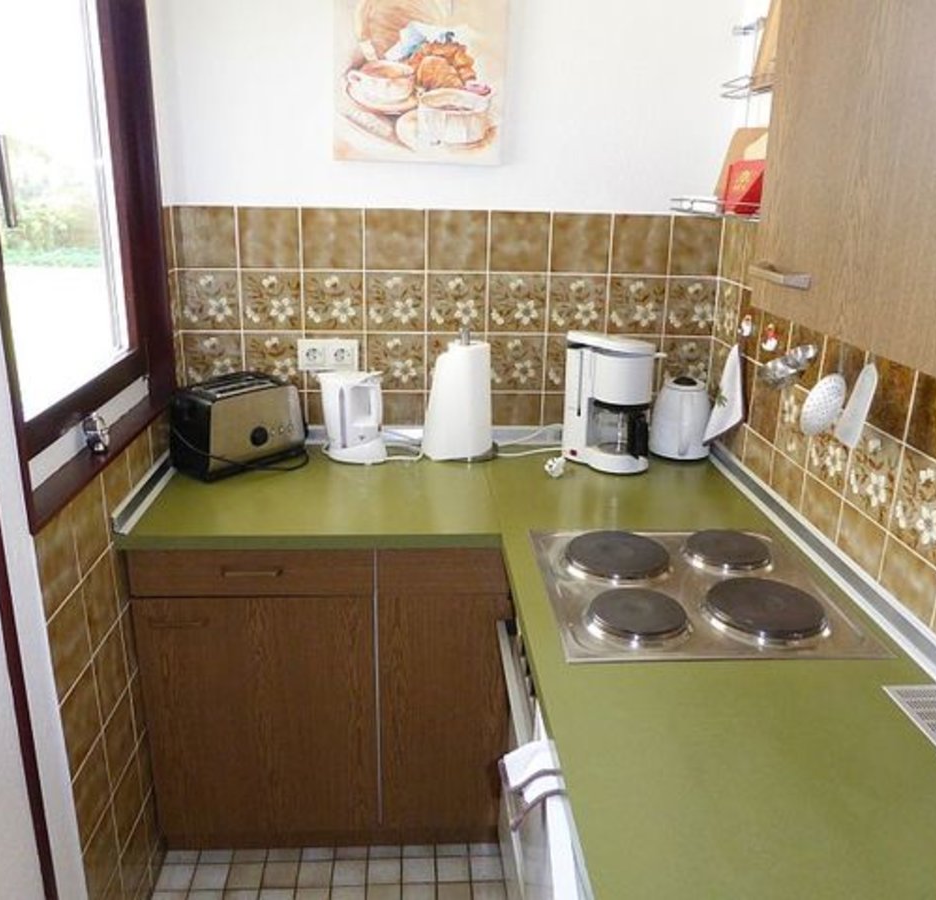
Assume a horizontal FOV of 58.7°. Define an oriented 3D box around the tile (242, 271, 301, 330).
[{"bbox_3d":[-0.483,-0.368,2.060,0.149,0.149,0.012,0,18,-3],"label":"tile"}]

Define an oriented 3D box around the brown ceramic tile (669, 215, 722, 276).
[{"bbox_3d":[0.569,-0.506,2.068,0.130,0.149,0.010,0,18,-4],"label":"brown ceramic tile"}]

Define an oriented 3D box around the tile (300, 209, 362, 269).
[{"bbox_3d":[-0.326,-0.508,2.012,0.149,0.149,0.010,0,18,-4],"label":"tile"}]

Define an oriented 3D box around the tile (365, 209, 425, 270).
[{"bbox_3d":[-0.176,-0.511,2.025,0.150,0.150,0.010,0,18,-4],"label":"tile"}]

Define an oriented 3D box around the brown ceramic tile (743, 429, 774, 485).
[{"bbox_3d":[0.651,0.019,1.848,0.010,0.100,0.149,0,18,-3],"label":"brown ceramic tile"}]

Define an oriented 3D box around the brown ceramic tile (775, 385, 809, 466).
[{"bbox_3d":[0.680,-0.055,1.709,0.012,0.149,0.149,0,18,-3],"label":"brown ceramic tile"}]

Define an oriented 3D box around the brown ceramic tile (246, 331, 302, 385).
[{"bbox_3d":[-0.486,-0.224,2.107,0.149,0.149,0.012,0,18,-3],"label":"brown ceramic tile"}]

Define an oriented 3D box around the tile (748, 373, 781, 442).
[{"bbox_3d":[0.655,-0.103,1.819,0.010,0.149,0.149,0,18,-4],"label":"tile"}]

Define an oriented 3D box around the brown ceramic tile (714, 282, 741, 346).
[{"bbox_3d":[0.640,-0.337,2.047,0.010,0.149,0.142,0,18,-3],"label":"brown ceramic tile"}]

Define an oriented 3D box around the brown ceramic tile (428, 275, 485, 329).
[{"bbox_3d":[-0.027,-0.365,2.077,0.149,0.149,0.010,0,18,-4],"label":"brown ceramic tile"}]

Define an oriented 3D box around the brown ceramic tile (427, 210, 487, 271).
[{"bbox_3d":[-0.025,-0.510,2.040,0.149,0.147,0.012,0,18,-3],"label":"brown ceramic tile"}]

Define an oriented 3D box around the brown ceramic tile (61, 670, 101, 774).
[{"bbox_3d":[-0.666,0.462,1.432,0.010,0.150,0.143,0,18,-4],"label":"brown ceramic tile"}]

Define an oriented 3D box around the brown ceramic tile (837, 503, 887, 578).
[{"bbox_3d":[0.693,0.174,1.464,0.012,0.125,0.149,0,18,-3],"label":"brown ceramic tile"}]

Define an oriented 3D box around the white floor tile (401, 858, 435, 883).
[{"bbox_3d":[-0.111,0.950,1.870,0.073,0.010,0.073,0,18,-3],"label":"white floor tile"}]

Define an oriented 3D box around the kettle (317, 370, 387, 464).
[{"bbox_3d":[-0.276,-0.086,2.016,0.200,0.200,0.155,13,21,32],"label":"kettle"}]

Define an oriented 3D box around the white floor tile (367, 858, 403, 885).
[{"bbox_3d":[-0.188,0.956,1.877,0.074,0.010,0.074,0,18,-4],"label":"white floor tile"}]

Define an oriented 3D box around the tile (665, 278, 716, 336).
[{"bbox_3d":[0.565,-0.362,2.116,0.130,0.149,0.010,0,18,-4],"label":"tile"}]

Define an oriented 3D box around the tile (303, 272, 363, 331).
[{"bbox_3d":[-0.331,-0.366,2.059,0.149,0.149,0.010,0,18,-3],"label":"tile"}]

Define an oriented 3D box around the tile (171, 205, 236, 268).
[{"bbox_3d":[-0.628,-0.509,1.998,0.150,0.150,0.010,0,18,-4],"label":"tile"}]

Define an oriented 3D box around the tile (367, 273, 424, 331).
[{"bbox_3d":[-0.178,-0.364,2.069,0.149,0.149,0.010,0,18,-4],"label":"tile"}]

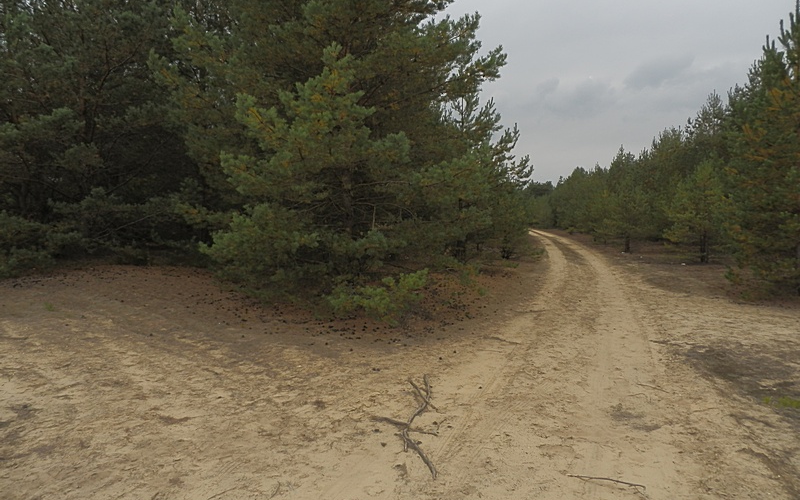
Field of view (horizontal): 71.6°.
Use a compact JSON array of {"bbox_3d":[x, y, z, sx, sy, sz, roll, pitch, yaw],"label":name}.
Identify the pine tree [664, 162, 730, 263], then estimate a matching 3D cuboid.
[{"bbox_3d":[10.556,-1.404,19.648,2.315,3.704,2.315,0,3,0],"label":"pine tree"}]

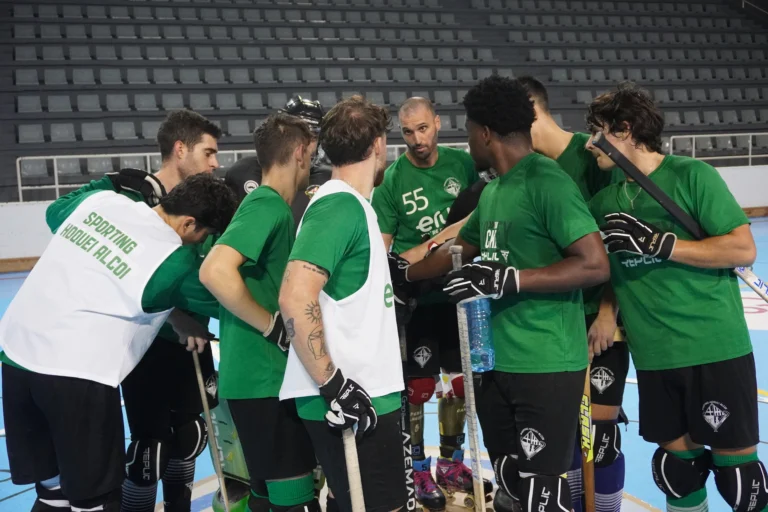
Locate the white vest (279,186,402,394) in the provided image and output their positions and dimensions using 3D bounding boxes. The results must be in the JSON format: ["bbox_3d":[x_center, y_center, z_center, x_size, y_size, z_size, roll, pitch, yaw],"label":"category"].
[{"bbox_3d":[-0.116,0.080,2.570,0.340,0.600,0.420,-3,8,-13],"label":"white vest"}]

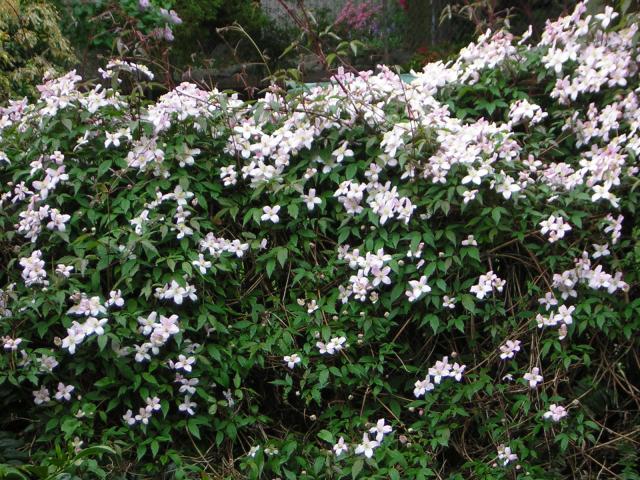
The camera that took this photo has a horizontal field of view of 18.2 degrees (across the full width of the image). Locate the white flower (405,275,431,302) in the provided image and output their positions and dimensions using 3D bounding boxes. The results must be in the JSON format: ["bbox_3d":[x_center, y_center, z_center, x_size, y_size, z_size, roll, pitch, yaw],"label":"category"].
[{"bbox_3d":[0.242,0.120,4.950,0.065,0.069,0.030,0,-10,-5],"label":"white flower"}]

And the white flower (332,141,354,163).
[{"bbox_3d":[0.062,-0.235,5.300,0.057,0.057,0.030,1,-20,6],"label":"white flower"}]

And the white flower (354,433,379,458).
[{"bbox_3d":[0.122,0.540,5.250,0.062,0.067,0.028,0,-18,0],"label":"white flower"}]

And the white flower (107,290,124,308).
[{"bbox_3d":[-0.548,0.159,5.350,0.047,0.047,0.027,-1,-6,-6],"label":"white flower"}]

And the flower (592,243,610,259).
[{"bbox_3d":[0.719,0.027,5.100,0.046,0.041,0.024,0,-20,0],"label":"flower"}]

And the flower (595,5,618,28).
[{"bbox_3d":[0.703,-0.548,4.900,0.059,0.059,0.027,2,-18,10],"label":"flower"}]

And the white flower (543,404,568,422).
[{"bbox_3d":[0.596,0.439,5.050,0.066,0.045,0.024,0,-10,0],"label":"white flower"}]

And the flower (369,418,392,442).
[{"bbox_3d":[0.145,0.458,4.800,0.058,0.058,0.027,1,-21,7],"label":"flower"}]

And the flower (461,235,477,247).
[{"bbox_3d":[0.398,0.001,5.350,0.042,0.032,0.027,0,-15,0],"label":"flower"}]

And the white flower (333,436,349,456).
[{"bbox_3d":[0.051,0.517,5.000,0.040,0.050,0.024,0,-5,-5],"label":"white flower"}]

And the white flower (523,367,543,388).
[{"bbox_3d":[0.532,0.344,5.000,0.050,0.055,0.025,0,-15,0],"label":"white flower"}]

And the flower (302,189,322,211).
[{"bbox_3d":[-0.023,-0.107,5.300,0.057,0.057,0.025,0,-9,0],"label":"flower"}]

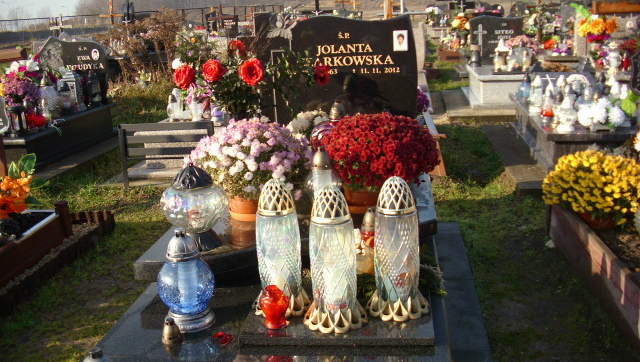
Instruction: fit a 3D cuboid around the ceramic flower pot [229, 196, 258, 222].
[{"bbox_3d":[-0.279,0.077,2.682,0.156,0.130,0.156,-3,14,1],"label":"ceramic flower pot"}]

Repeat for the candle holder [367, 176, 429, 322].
[{"bbox_3d":[0.233,0.192,2.048,0.188,0.417,0.188,0,15,7],"label":"candle holder"}]

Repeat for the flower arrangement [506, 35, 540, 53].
[{"bbox_3d":[2.647,-1.763,8.900,0.440,0.260,0.340,0,15,7],"label":"flower arrangement"}]

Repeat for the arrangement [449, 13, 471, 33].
[{"bbox_3d":[2.599,-2.935,12.748,0.420,0.380,0.360,-1,14,8],"label":"arrangement"}]

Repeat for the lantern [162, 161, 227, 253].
[{"bbox_3d":[-0.424,0.078,2.357,0.235,0.290,0.235,-1,14,7],"label":"lantern"}]

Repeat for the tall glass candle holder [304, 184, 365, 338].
[{"bbox_3d":[0.035,0.207,1.946,0.184,0.403,0.184,-1,14,8],"label":"tall glass candle holder"}]

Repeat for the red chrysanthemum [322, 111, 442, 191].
[{"bbox_3d":[0.214,-0.089,2.529,0.430,0.300,0.400,0,15,7],"label":"red chrysanthemum"}]

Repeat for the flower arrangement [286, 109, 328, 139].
[{"bbox_3d":[-0.061,-0.251,3.333,0.240,0.220,0.220,0,15,7],"label":"flower arrangement"}]

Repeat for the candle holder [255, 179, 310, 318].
[{"bbox_3d":[-0.112,0.179,1.924,0.161,0.374,0.161,0,15,7],"label":"candle holder"}]

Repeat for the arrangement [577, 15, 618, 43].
[{"bbox_3d":[3.461,-1.889,8.532,0.540,0.370,0.420,-1,14,8],"label":"arrangement"}]

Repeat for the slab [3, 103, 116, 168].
[{"bbox_3d":[-2.846,-0.434,6.762,0.950,0.350,2.150,-2,14,4],"label":"slab"}]

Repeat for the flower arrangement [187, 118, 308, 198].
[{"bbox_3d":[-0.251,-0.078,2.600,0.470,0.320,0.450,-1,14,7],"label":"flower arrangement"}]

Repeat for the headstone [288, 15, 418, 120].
[{"bbox_3d":[0.139,-0.457,3.429,0.691,0.724,0.100,-1,14,7],"label":"headstone"}]

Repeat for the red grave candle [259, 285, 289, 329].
[{"bbox_3d":[-0.133,0.347,1.902,0.082,0.117,0.082,-1,14,7],"label":"red grave candle"}]

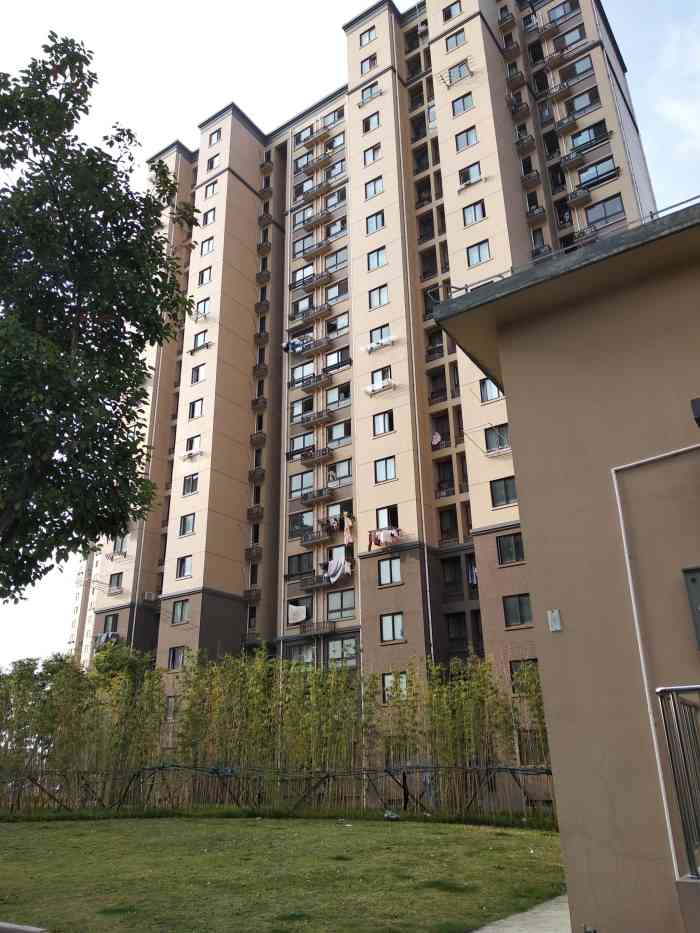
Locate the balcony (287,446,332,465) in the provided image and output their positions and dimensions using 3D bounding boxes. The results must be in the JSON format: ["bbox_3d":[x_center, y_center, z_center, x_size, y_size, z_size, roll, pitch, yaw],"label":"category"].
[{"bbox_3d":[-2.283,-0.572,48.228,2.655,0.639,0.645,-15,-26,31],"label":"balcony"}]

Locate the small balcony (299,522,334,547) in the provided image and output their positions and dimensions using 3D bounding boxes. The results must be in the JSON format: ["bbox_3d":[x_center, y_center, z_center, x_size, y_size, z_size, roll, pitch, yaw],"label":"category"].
[{"bbox_3d":[-2.043,4.601,45.328,2.001,0.725,0.667,-15,-26,30],"label":"small balcony"}]

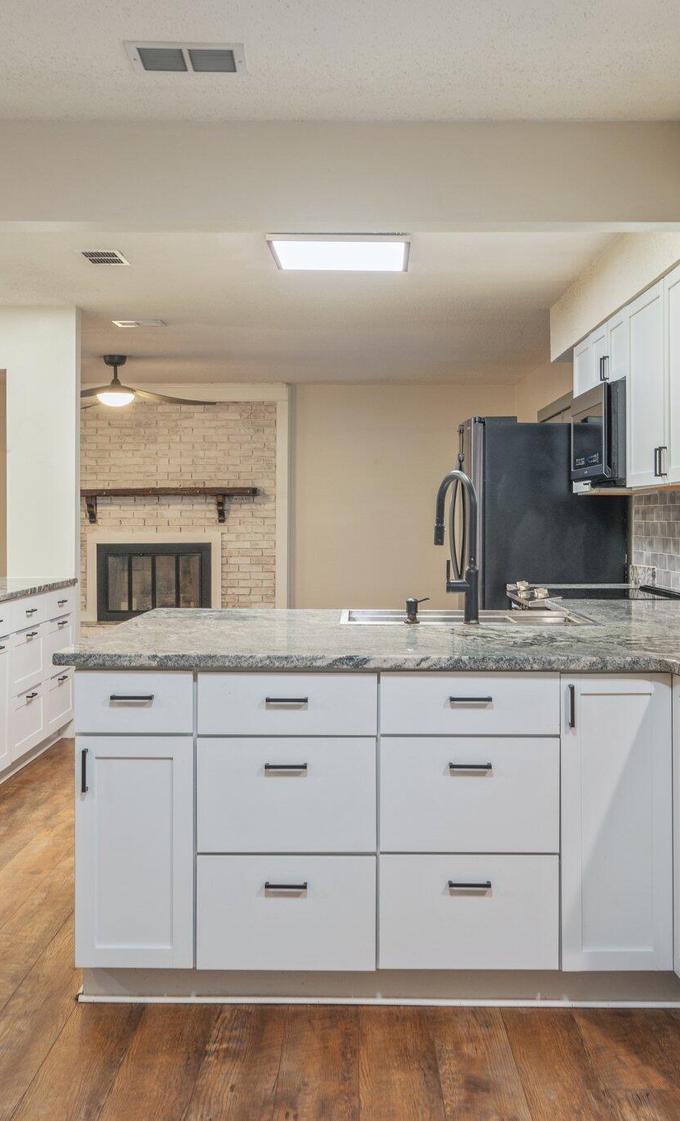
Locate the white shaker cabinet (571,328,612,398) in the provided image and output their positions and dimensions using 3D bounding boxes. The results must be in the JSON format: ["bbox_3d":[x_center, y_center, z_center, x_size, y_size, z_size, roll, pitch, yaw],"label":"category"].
[{"bbox_3d":[1.345,-0.935,5.250,0.320,0.280,0.780,0,2,1],"label":"white shaker cabinet"}]

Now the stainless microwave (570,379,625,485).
[{"bbox_3d":[1.285,-0.560,5.000,0.400,0.410,0.760,0,2,1],"label":"stainless microwave"}]

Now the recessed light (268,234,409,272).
[{"bbox_3d":[0.006,-1.365,4.980,0.600,0.040,0.580,0,2,1],"label":"recessed light"}]

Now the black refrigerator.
[{"bbox_3d":[1.062,0.144,6.230,0.830,1.770,0.910,0,2,1],"label":"black refrigerator"}]

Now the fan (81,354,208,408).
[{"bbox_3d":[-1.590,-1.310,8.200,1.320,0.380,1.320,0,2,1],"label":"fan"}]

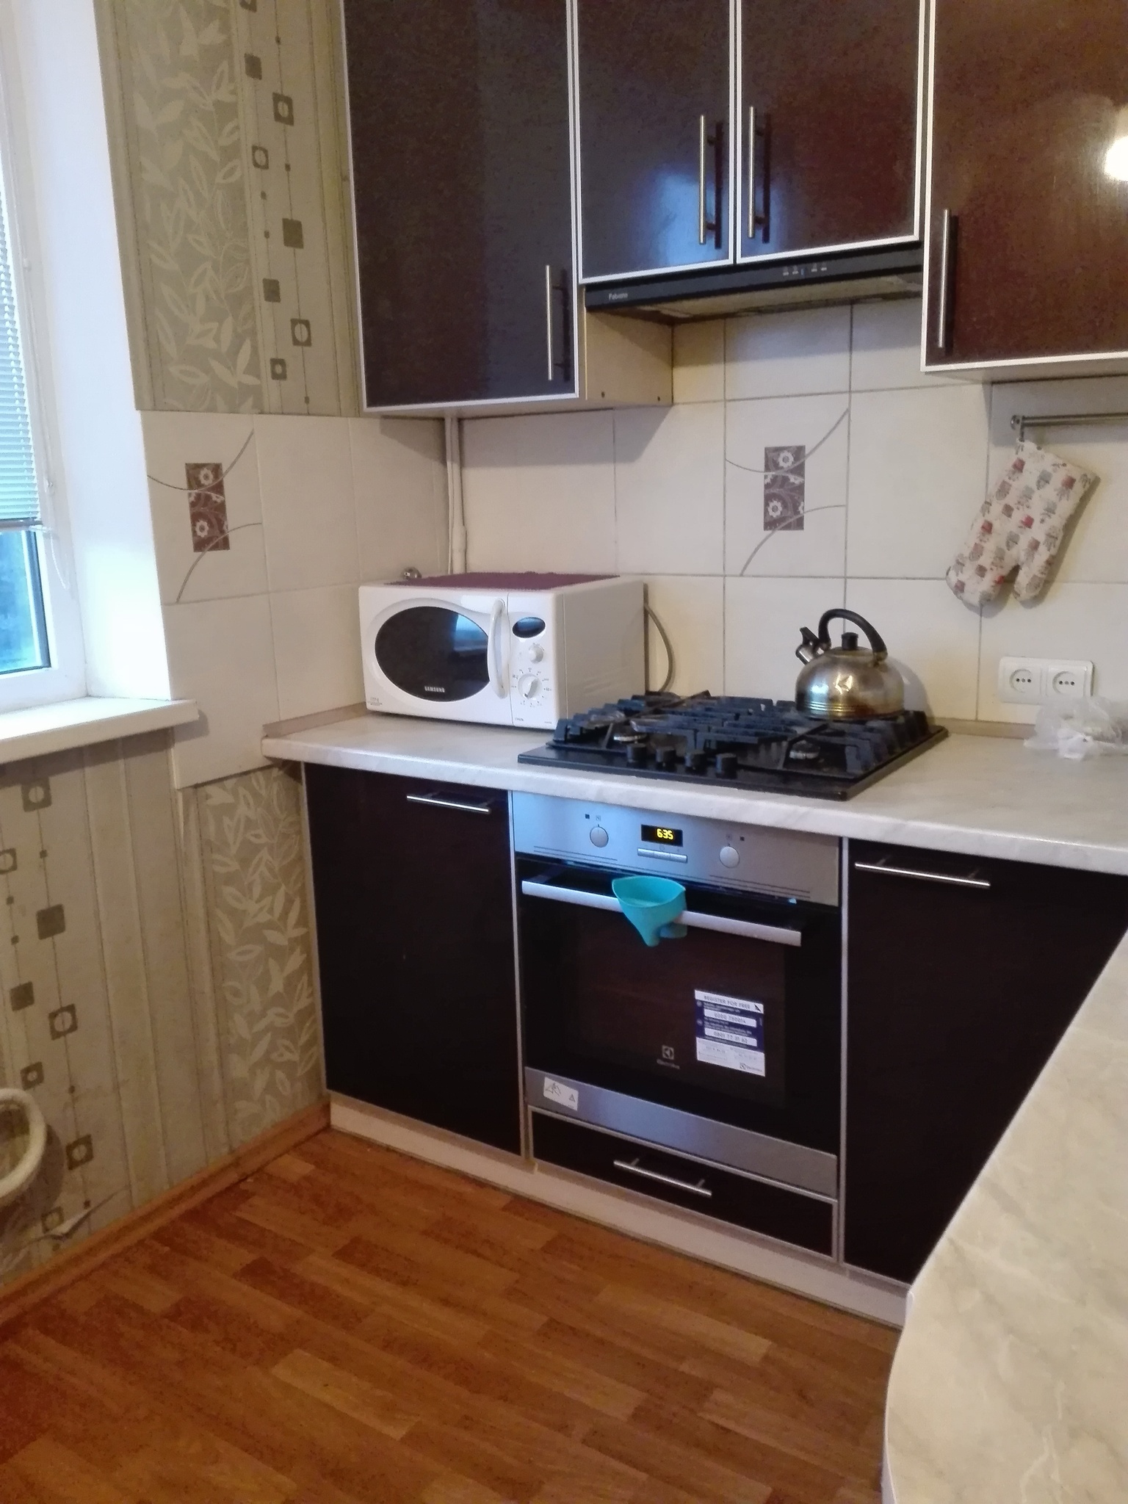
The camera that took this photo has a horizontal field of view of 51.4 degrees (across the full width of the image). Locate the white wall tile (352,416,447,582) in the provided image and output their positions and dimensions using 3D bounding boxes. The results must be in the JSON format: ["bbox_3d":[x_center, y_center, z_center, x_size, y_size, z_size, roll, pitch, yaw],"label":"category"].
[{"bbox_3d":[-0.371,-0.554,2.580,0.010,0.334,0.250,7,15,35],"label":"white wall tile"}]

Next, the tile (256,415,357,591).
[{"bbox_3d":[-0.517,-0.505,2.380,0.010,0.334,0.250,7,15,35],"label":"tile"}]

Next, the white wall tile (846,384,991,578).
[{"bbox_3d":[0.635,-0.480,2.112,0.250,0.332,0.010,6,15,32],"label":"white wall tile"}]

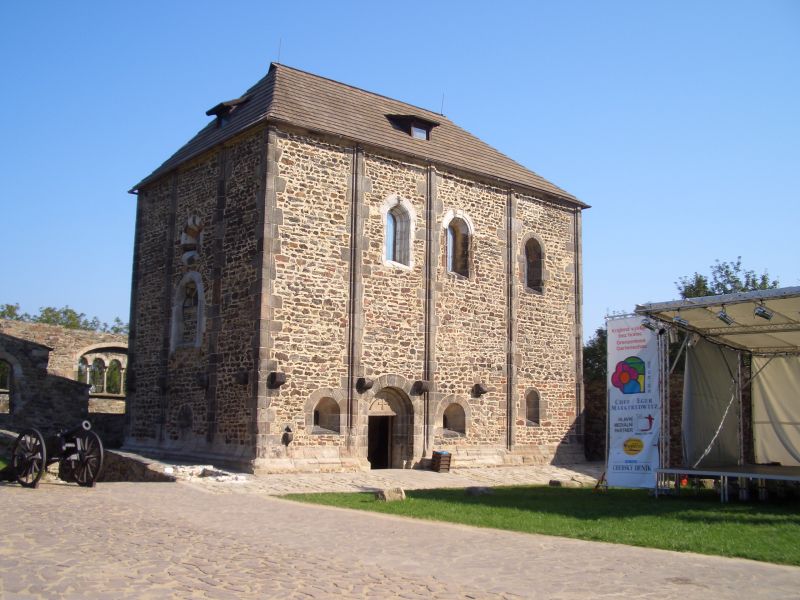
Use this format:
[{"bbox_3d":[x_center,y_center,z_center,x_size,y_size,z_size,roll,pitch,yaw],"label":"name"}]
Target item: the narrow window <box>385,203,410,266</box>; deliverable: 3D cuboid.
[{"bbox_3d":[-0.166,-2.512,31.590,1.250,2.450,0.300,8,-11,-39],"label":"narrow window"}]

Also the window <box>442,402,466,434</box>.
[{"bbox_3d":[2.099,4.731,32.487,1.260,1.260,0.300,8,-11,-39],"label":"window"}]

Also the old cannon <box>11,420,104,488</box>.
[{"bbox_3d":[-8.231,3.672,19.301,2.800,1.500,1.580,-7,-11,40],"label":"old cannon"}]

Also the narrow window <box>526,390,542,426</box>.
[{"bbox_3d":[5.753,4.778,35.572,0.980,1.550,0.300,8,-11,-39],"label":"narrow window"}]

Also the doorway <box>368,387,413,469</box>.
[{"bbox_3d":[-0.494,4.786,30.484,2.100,3.000,0.600,8,-11,-39],"label":"doorway"}]

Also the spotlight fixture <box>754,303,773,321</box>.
[{"bbox_3d":[7.684,0.243,17.100,0.420,0.310,0.270,24,-14,-13],"label":"spotlight fixture"}]

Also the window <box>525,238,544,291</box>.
[{"bbox_3d":[5.966,-1.650,36.656,1.250,2.330,0.300,8,-11,-39],"label":"window"}]

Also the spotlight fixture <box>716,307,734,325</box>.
[{"bbox_3d":[7.163,0.352,17.800,0.420,0.310,0.270,32,-16,-11],"label":"spotlight fixture"}]

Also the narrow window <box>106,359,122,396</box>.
[{"bbox_3d":[-14.400,3.909,40.800,0.300,1.720,1.050,-3,-9,22],"label":"narrow window"}]

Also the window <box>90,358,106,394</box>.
[{"bbox_3d":[-14.909,3.783,40.000,0.300,1.750,1.050,-3,-9,22],"label":"window"}]

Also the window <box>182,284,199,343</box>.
[{"bbox_3d":[-8.068,0.514,31.526,0.300,2.450,1.300,8,-11,-39],"label":"window"}]

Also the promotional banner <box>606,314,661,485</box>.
[{"bbox_3d":[5.918,2.598,20.500,0.100,4.300,1.400,9,-12,-44],"label":"promotional banner"}]

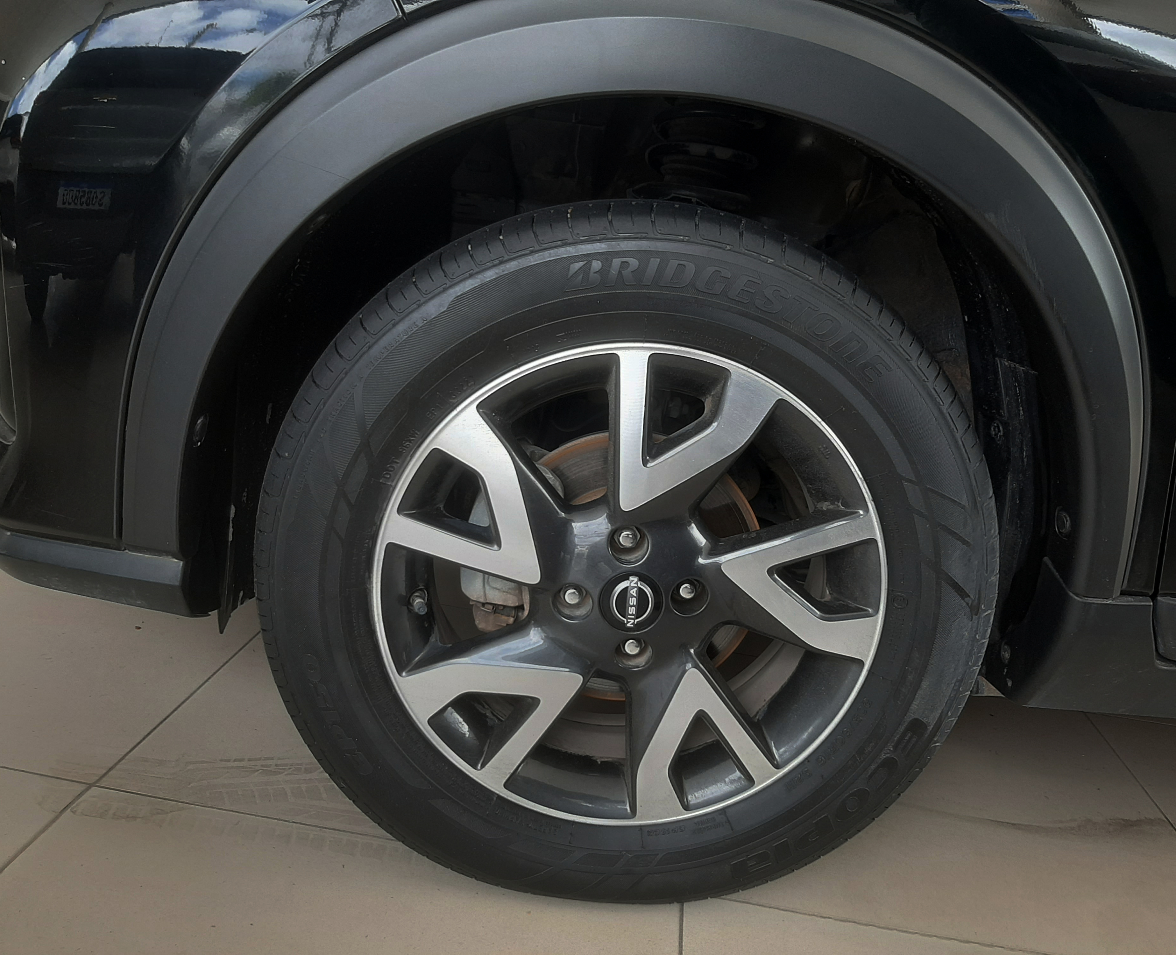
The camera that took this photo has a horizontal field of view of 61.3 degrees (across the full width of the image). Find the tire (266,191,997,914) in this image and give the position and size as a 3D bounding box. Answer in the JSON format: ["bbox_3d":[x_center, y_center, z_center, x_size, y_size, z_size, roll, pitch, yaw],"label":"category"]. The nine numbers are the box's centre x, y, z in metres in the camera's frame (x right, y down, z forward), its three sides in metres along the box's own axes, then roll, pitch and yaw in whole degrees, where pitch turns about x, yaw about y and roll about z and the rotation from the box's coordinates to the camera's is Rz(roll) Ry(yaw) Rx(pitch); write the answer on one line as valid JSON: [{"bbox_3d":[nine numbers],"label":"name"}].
[{"bbox_3d":[0.035,0.081,0.943,0.652,0.650,0.208,6,15,-3],"label":"tire"}]

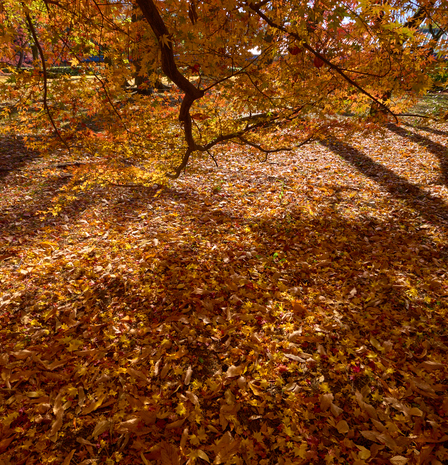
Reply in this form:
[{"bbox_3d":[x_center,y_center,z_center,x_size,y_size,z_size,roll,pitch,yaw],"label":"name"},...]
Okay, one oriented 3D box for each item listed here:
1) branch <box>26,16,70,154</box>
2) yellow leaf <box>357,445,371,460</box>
[{"bbox_3d":[-1.074,-0.914,2.350,0.180,0.800,0.220,-10,26,-21],"label":"branch"},{"bbox_3d":[0.586,0.924,1.631,0.055,0.020,0.075,-8,25,-16],"label":"yellow leaf"}]

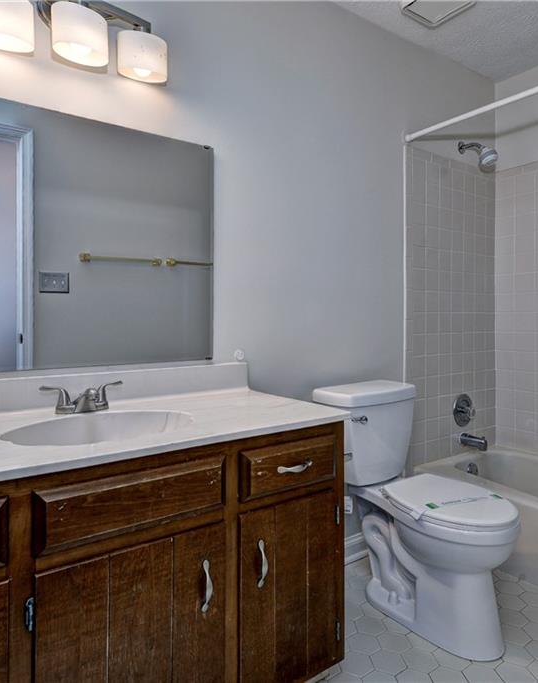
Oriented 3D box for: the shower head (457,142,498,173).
[{"bbox_3d":[1.097,-0.969,2.373,0.081,0.204,0.202,-2,3,-34],"label":"shower head"}]

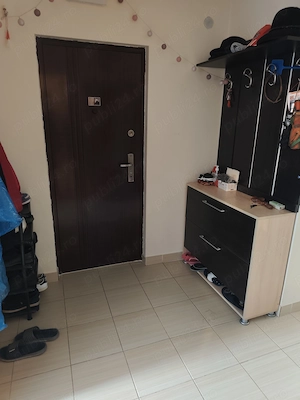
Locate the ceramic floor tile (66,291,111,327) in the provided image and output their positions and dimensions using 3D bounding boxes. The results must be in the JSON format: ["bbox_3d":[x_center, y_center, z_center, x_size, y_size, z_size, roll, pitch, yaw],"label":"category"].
[{"bbox_3d":[-0.500,0.873,2.148,0.331,0.010,0.331,-5,18,-19],"label":"ceramic floor tile"}]

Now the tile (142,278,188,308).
[{"bbox_3d":[0.131,0.819,2.367,0.331,0.010,0.331,-5,18,-19],"label":"tile"}]

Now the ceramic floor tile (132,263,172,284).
[{"bbox_3d":[0.012,0.727,2.665,0.333,0.010,0.333,-5,18,-19],"label":"ceramic floor tile"}]

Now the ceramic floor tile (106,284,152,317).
[{"bbox_3d":[-0.188,0.845,2.255,0.333,0.010,0.333,-5,18,-19],"label":"ceramic floor tile"}]

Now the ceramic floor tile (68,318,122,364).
[{"bbox_3d":[-0.388,0.966,1.847,0.331,0.010,0.331,-5,18,-19],"label":"ceramic floor tile"}]

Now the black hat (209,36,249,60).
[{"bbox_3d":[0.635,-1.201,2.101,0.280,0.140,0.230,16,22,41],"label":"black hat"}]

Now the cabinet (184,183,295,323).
[{"bbox_3d":[0.677,0.380,2.346,0.321,0.864,0.997,-5,18,-19],"label":"cabinet"}]

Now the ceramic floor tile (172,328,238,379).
[{"bbox_3d":[0.355,1.003,1.767,0.331,0.010,0.331,-5,18,-19],"label":"ceramic floor tile"}]

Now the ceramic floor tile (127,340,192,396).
[{"bbox_3d":[0.040,1.028,1.655,0.333,0.010,0.333,-5,18,-19],"label":"ceramic floor tile"}]

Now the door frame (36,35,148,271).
[{"bbox_3d":[-0.477,-0.298,2.470,0.860,2.050,0.060,-5,18,-19],"label":"door frame"}]

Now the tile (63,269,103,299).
[{"bbox_3d":[-0.615,0.780,2.443,0.333,0.010,0.333,-5,18,-19],"label":"tile"}]

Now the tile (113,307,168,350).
[{"bbox_3d":[-0.074,0.936,1.955,0.333,0.010,0.333,-5,18,-19],"label":"tile"}]

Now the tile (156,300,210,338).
[{"bbox_3d":[0.239,0.910,2.066,0.333,0.010,0.333,-5,18,-19],"label":"tile"}]

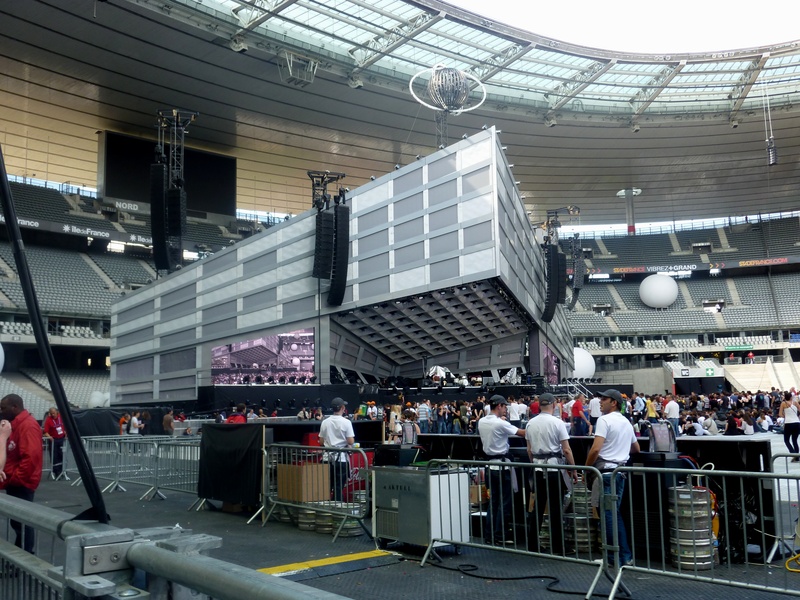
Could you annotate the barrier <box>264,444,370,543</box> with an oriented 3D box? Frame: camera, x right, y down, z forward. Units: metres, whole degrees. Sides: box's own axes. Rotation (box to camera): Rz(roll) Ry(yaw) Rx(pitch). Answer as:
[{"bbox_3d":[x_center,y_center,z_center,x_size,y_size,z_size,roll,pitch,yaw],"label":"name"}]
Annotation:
[{"bbox_3d":[-1.153,2.537,10.236,0.550,1.110,2.430,5,-9,-39],"label":"barrier"}]

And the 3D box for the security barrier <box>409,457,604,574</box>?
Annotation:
[{"bbox_3d":[1.051,2.122,7.355,2.060,1.090,0.450,-9,-10,44],"label":"security barrier"}]

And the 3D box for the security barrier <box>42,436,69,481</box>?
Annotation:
[{"bbox_3d":[-8.924,3.780,18.164,2.000,1.100,0.500,1,-8,-18],"label":"security barrier"}]

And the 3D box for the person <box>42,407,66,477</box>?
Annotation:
[{"bbox_3d":[-8.613,3.587,19.187,0.550,1.730,0.420,3,-9,-30],"label":"person"}]

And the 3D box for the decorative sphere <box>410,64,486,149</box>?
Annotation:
[{"bbox_3d":[4.351,-17.393,68.374,6.900,7.400,6.700,-2,-7,4],"label":"decorative sphere"}]

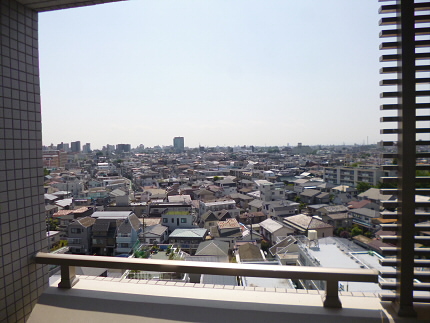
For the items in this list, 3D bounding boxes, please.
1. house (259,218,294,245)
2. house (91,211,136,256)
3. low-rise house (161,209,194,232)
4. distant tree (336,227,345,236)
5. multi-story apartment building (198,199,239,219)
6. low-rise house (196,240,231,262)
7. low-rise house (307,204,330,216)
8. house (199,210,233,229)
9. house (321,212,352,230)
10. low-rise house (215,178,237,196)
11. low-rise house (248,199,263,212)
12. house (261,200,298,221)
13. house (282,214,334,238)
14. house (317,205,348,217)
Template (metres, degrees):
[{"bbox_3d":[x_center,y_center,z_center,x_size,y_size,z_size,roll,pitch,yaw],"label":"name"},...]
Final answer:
[{"bbox_3d":[16.700,19.750,81.520,7.200,6.900,9.000,-1,3,-17],"label":"house"},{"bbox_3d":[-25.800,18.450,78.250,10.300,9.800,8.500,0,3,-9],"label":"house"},{"bbox_3d":[-10.898,18.990,90.744,9.000,8.200,7.200,-1,3,1],"label":"low-rise house"},{"bbox_3d":[35.378,19.989,83.913,2.400,4.000,2.400,-1,2,0],"label":"distant tree"},{"bbox_3d":[1.106,18.105,112.159,13.000,6.600,8.500,-2,3,-22],"label":"multi-story apartment building"},{"bbox_3d":[-0.172,20.531,62.893,6.700,7.300,8.300,-1,3,5],"label":"low-rise house"},{"bbox_3d":[37.300,19.000,106.010,6.800,6.100,6.300,-1,3,-21],"label":"low-rise house"},{"bbox_3d":[0.402,18.868,89.445,8.800,8.200,6.800,-1,3,-8],"label":"house"},{"bbox_3d":[39.000,19.270,95.010,7.800,6.600,6.300,-1,3,-19],"label":"house"},{"bbox_3d":[6.729,14.847,174.668,9.500,7.800,8.500,-2,3,-20],"label":"low-rise house"},{"bbox_3d":[15.864,17.863,107.129,4.600,7.000,7.000,-2,3,-22],"label":"low-rise house"},{"bbox_3d":[24.200,18.340,110.480,10.800,7.000,8.000,-1,3,-23],"label":"house"},{"bbox_3d":[25.707,18.980,82.462,7.400,7.800,11.000,-2,3,-15],"label":"house"},{"bbox_3d":[38.730,17.829,98.599,8.000,7.000,6.500,-2,3,-24],"label":"house"}]

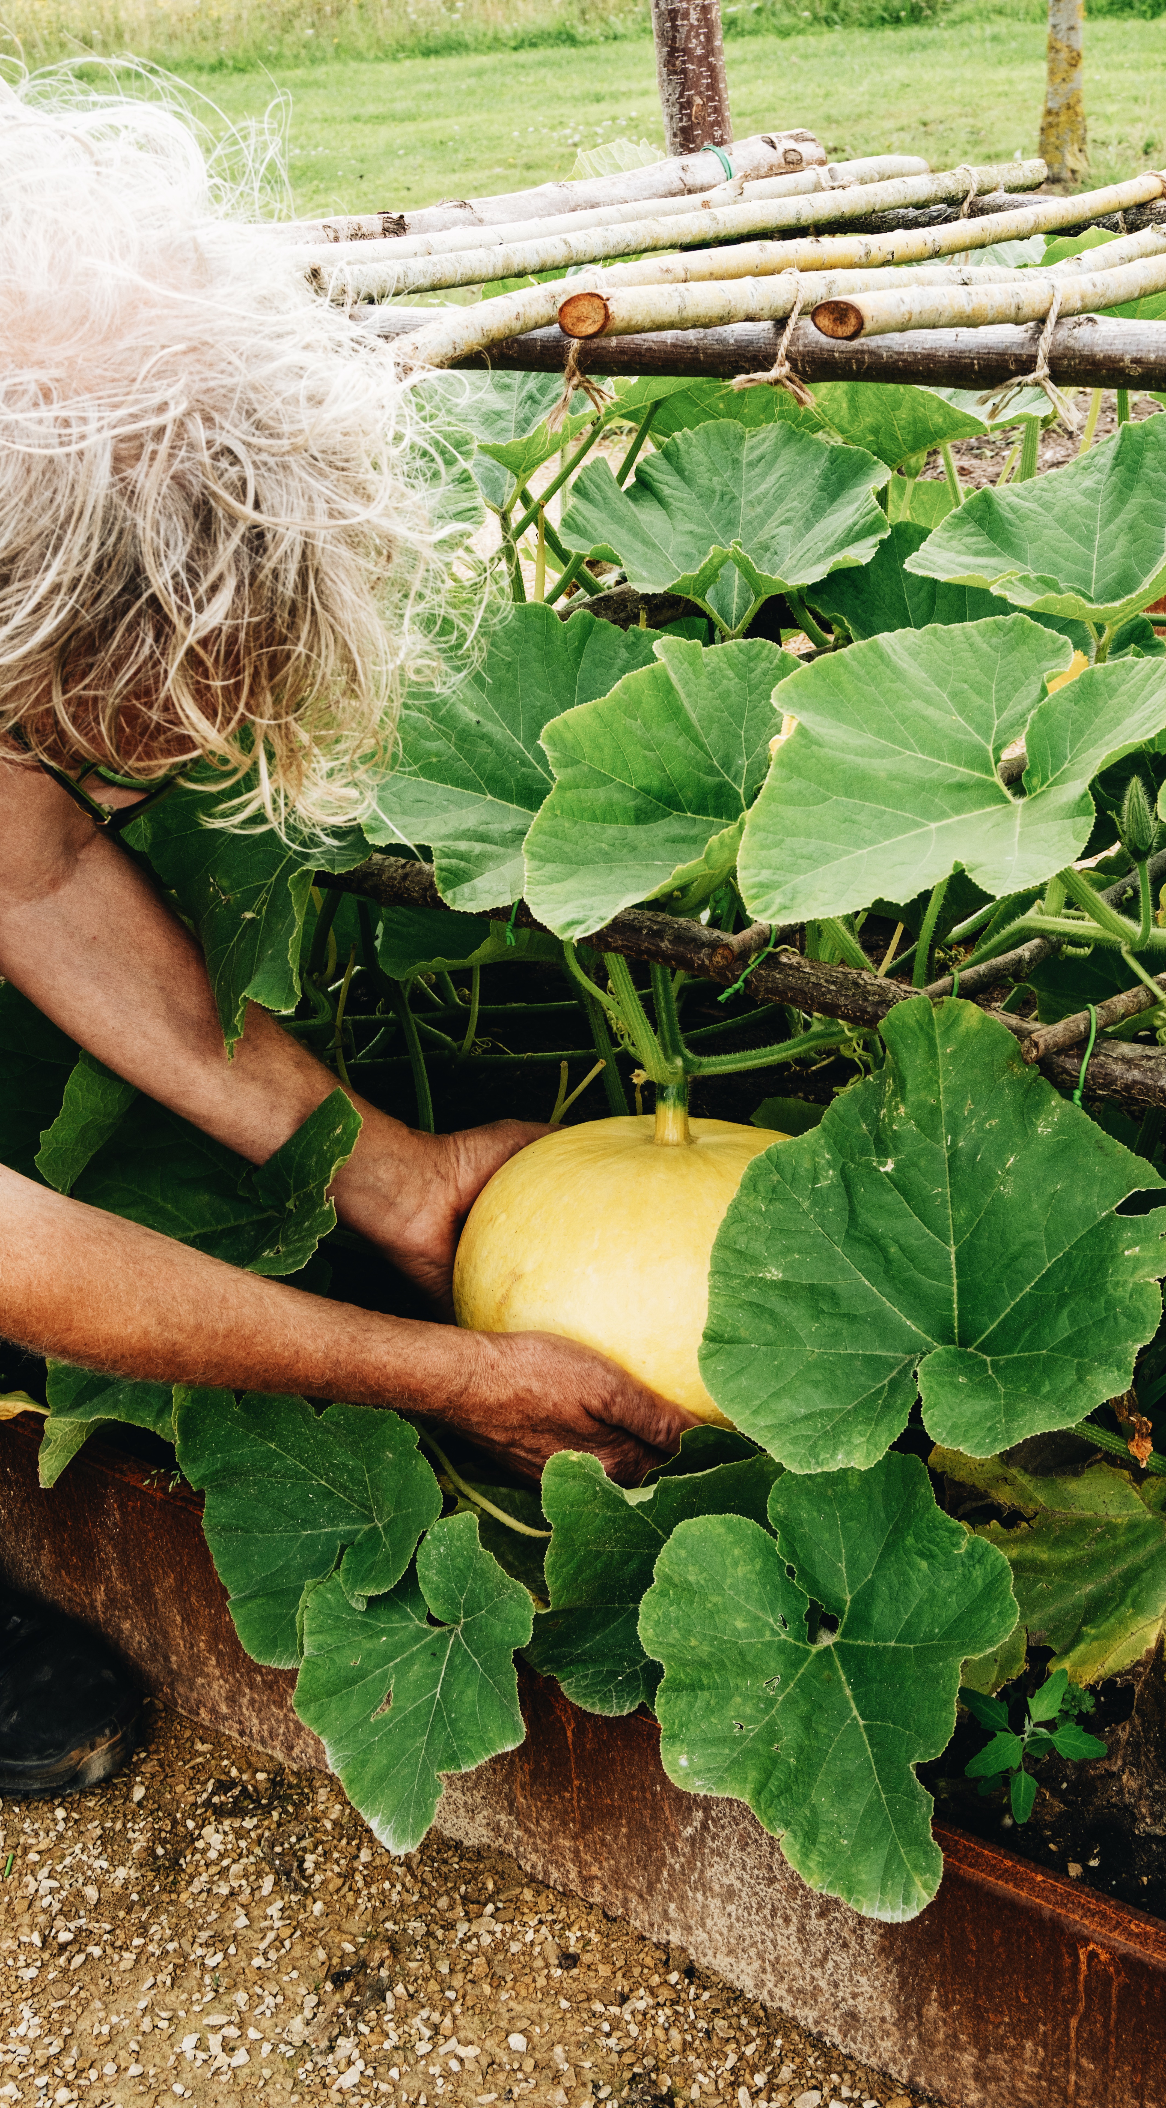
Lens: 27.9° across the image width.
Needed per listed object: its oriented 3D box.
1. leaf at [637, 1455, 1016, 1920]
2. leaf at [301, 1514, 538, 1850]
[{"bbox_3d":[0.136,0.354,1.310,0.210,0.270,0.080,-1,-8,4],"label":"leaf"},{"bbox_3d":[-0.108,0.399,1.490,0.150,0.220,0.070,2,-8,9],"label":"leaf"}]

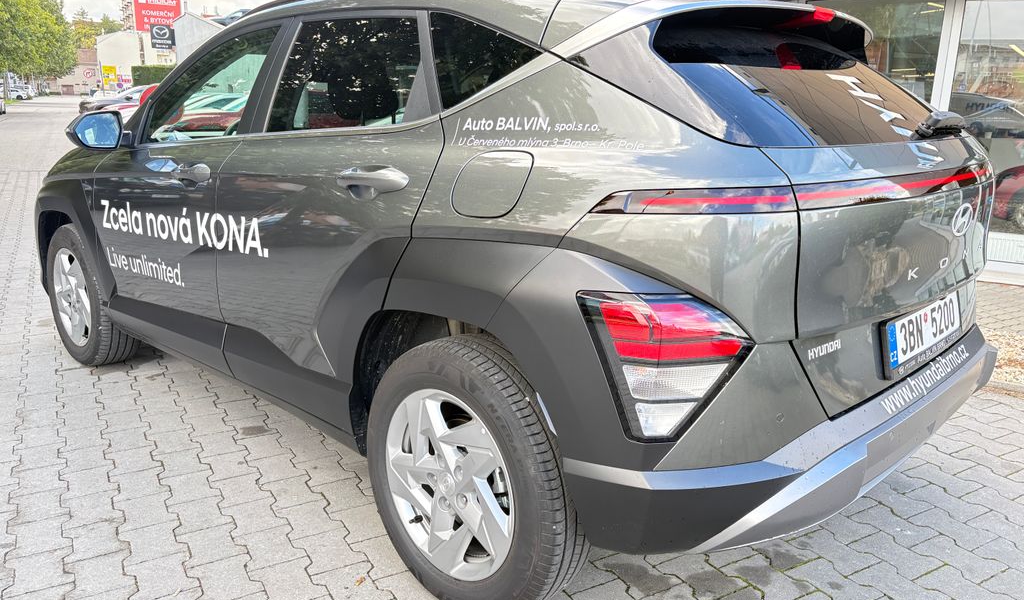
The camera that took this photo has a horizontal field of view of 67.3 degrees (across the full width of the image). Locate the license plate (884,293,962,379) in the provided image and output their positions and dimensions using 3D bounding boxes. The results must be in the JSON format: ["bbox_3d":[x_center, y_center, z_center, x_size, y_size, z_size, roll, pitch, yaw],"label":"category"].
[{"bbox_3d":[0.992,0.069,1.851,0.022,0.132,0.530,-2,7,45],"label":"license plate"}]

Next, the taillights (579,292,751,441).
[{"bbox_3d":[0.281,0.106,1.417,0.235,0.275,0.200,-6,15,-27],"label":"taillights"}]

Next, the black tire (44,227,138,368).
[{"bbox_3d":[-2.000,-0.025,3.667,0.685,0.685,0.215,12,18,41],"label":"black tire"}]

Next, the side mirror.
[{"bbox_3d":[-1.579,-0.639,2.898,0.125,0.152,0.200,13,18,43],"label":"side mirror"}]

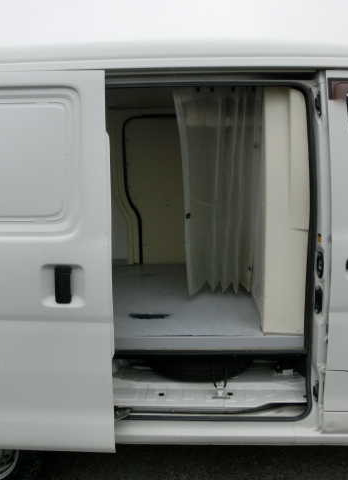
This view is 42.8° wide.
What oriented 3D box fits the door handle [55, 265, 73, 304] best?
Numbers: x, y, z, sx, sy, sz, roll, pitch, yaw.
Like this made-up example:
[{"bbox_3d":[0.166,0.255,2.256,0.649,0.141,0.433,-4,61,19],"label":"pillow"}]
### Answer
[{"bbox_3d":[-0.395,0.160,1.590,0.056,0.139,0.038,0,7,3],"label":"door handle"}]

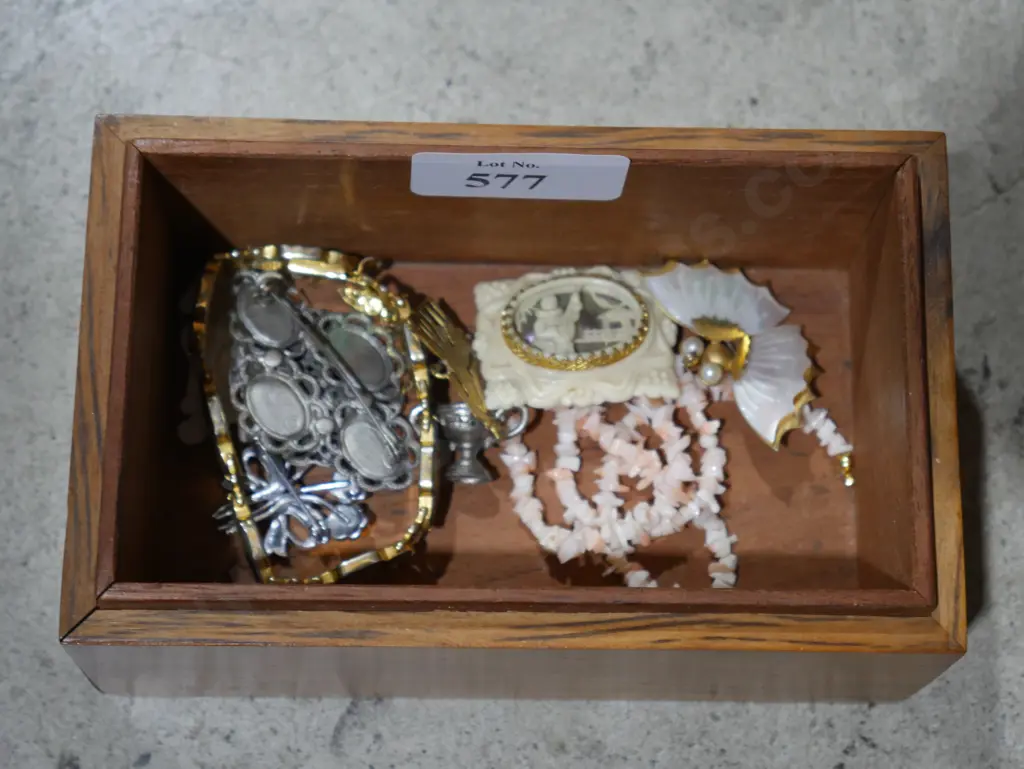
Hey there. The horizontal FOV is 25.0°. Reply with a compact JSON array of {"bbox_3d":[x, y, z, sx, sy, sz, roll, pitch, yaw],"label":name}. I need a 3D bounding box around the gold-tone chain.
[{"bbox_3d":[-0.046,0.007,0.550,0.056,0.016,0.081,-4,73,-3],"label":"gold-tone chain"}]

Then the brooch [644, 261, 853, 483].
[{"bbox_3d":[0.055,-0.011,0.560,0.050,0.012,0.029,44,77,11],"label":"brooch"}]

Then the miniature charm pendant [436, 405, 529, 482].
[{"bbox_3d":[-0.009,0.013,0.486,0.025,0.011,0.016,1,74,-2],"label":"miniature charm pendant"}]

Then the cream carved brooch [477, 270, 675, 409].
[{"bbox_3d":[0.016,-0.010,0.556,0.048,0.009,0.035,-2,68,-3],"label":"cream carved brooch"}]

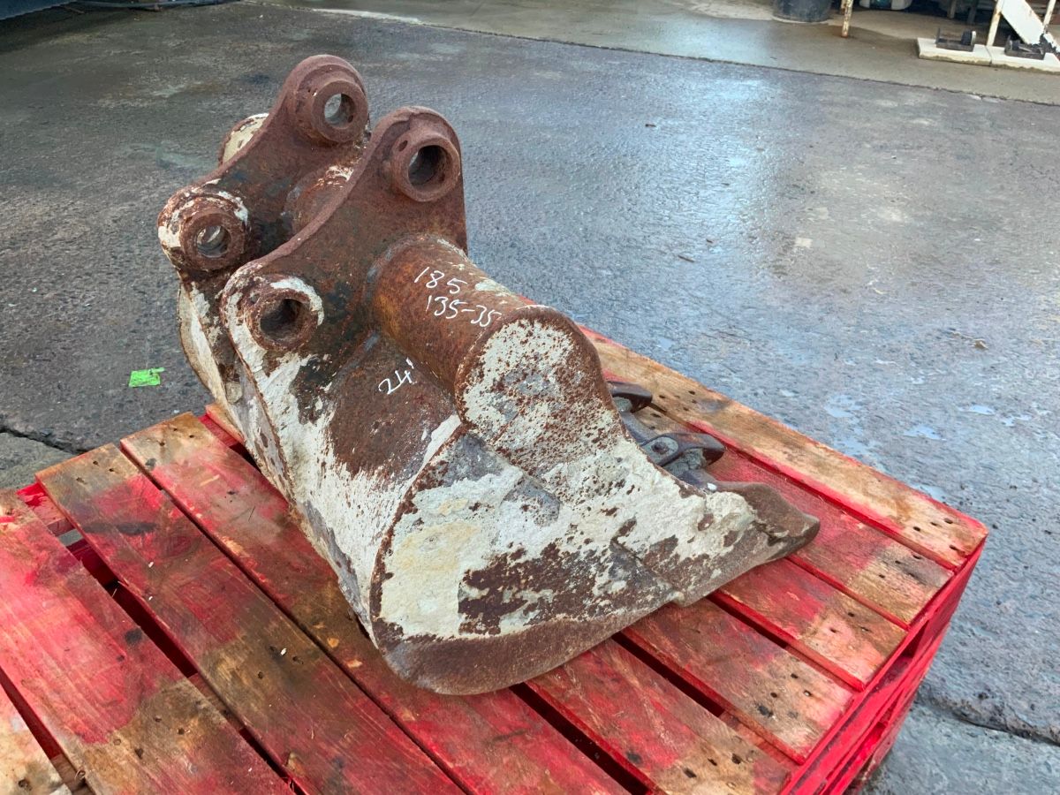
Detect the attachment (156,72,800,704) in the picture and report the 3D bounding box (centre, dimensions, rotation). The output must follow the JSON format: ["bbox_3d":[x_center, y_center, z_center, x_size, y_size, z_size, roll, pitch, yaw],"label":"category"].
[{"bbox_3d":[-0.045,-0.102,1.083,0.690,0.597,0.605,-19,40,-30],"label":"attachment"}]

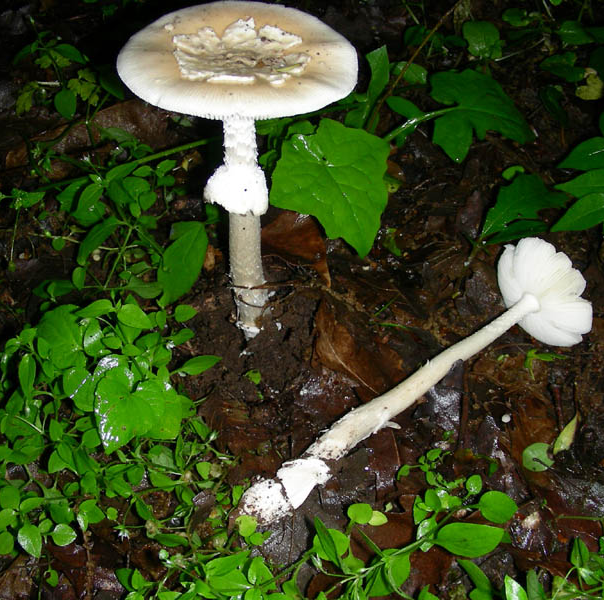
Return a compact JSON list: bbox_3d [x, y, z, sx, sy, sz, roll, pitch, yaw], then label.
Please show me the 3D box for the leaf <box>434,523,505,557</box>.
[{"bbox_3d":[0.068,0.096,0.353,0.029,0.004,0.014,-6,50,-5],"label":"leaf"}]

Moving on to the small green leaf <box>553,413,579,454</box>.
[{"bbox_3d":[0.126,0.063,0.417,0.006,0.005,0.026,29,56,22],"label":"small green leaf"}]

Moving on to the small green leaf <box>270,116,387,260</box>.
[{"bbox_3d":[0.019,-0.075,0.588,0.082,0.018,0.095,-23,70,-8],"label":"small green leaf"}]

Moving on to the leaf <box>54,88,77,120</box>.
[{"bbox_3d":[-0.188,-0.156,0.699,0.017,0.004,0.028,-14,74,-13],"label":"leaf"}]

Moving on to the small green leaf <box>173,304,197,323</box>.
[{"bbox_3d":[-0.070,0.008,0.519,0.015,0.004,0.011,-15,67,-12],"label":"small green leaf"}]

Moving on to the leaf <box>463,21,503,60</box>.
[{"bbox_3d":[0.168,-0.241,0.817,0.036,0.005,0.040,-7,69,4],"label":"leaf"}]

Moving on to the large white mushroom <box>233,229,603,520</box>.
[{"bbox_3d":[0.053,0.043,0.420,0.202,0.064,0.066,-32,49,-25],"label":"large white mushroom"}]

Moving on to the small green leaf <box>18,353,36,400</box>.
[{"bbox_3d":[-0.145,0.041,0.465,0.009,0.004,0.026,-3,65,-13],"label":"small green leaf"}]

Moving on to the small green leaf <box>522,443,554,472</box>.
[{"bbox_3d":[0.126,0.084,0.468,0.017,0.003,0.018,-24,49,-19],"label":"small green leaf"}]

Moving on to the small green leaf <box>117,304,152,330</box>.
[{"bbox_3d":[-0.083,0.009,0.441,0.022,0.003,0.012,32,58,16],"label":"small green leaf"}]

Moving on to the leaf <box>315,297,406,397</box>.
[{"bbox_3d":[0.035,0.030,0.527,0.045,0.015,0.078,-18,49,-16],"label":"leaf"}]

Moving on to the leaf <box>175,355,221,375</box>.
[{"bbox_3d":[-0.057,0.036,0.486,0.028,0.004,0.010,-19,57,-16],"label":"leaf"}]

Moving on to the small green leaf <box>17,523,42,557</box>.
[{"bbox_3d":[-0.127,0.113,0.410,0.011,0.004,0.017,-21,62,-22],"label":"small green leaf"}]

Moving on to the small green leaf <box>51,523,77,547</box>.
[{"bbox_3d":[-0.112,0.111,0.413,0.013,0.003,0.011,4,53,-5],"label":"small green leaf"}]

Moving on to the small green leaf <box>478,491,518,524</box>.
[{"bbox_3d":[0.082,0.086,0.364,0.016,0.002,0.015,0,50,0],"label":"small green leaf"}]

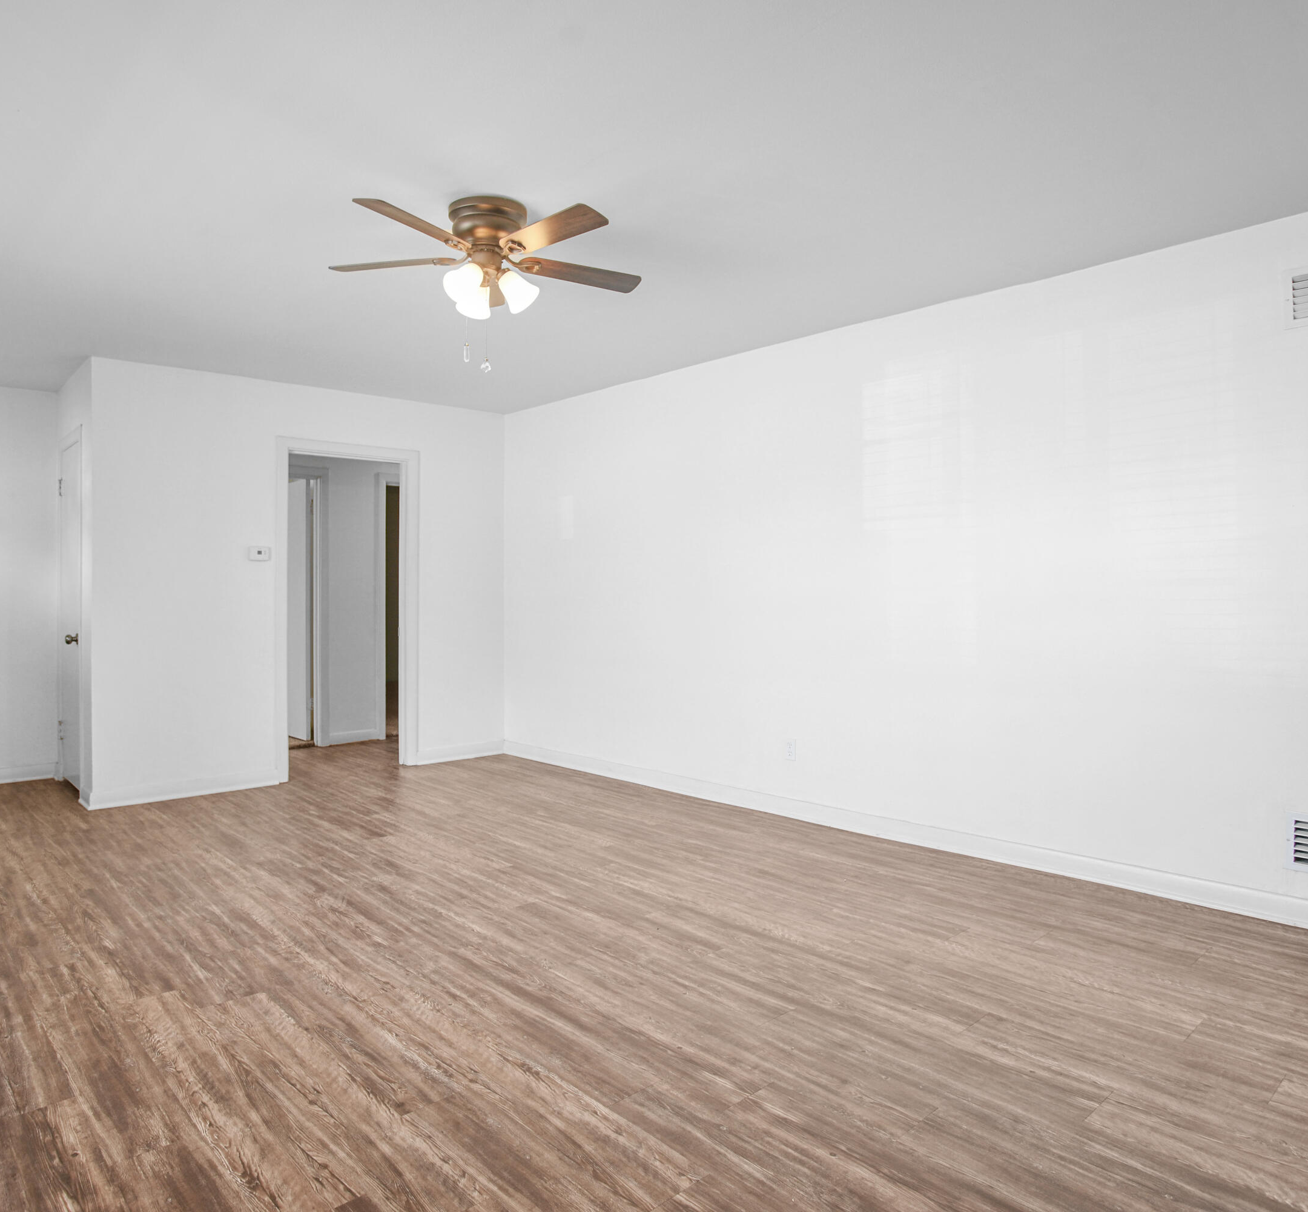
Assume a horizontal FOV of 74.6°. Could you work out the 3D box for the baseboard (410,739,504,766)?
[{"bbox_3d":[-1.347,1.015,5.992,0.684,0.100,0.022,-1,1,-38],"label":"baseboard"}]

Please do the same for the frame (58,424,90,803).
[{"bbox_3d":[-3.489,0.041,5.196,0.130,2.130,0.820,-1,1,-43],"label":"frame"}]

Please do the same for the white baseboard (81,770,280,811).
[{"bbox_3d":[-2.677,1.055,4.957,0.982,0.095,0.022,-1,1,-38],"label":"white baseboard"}]

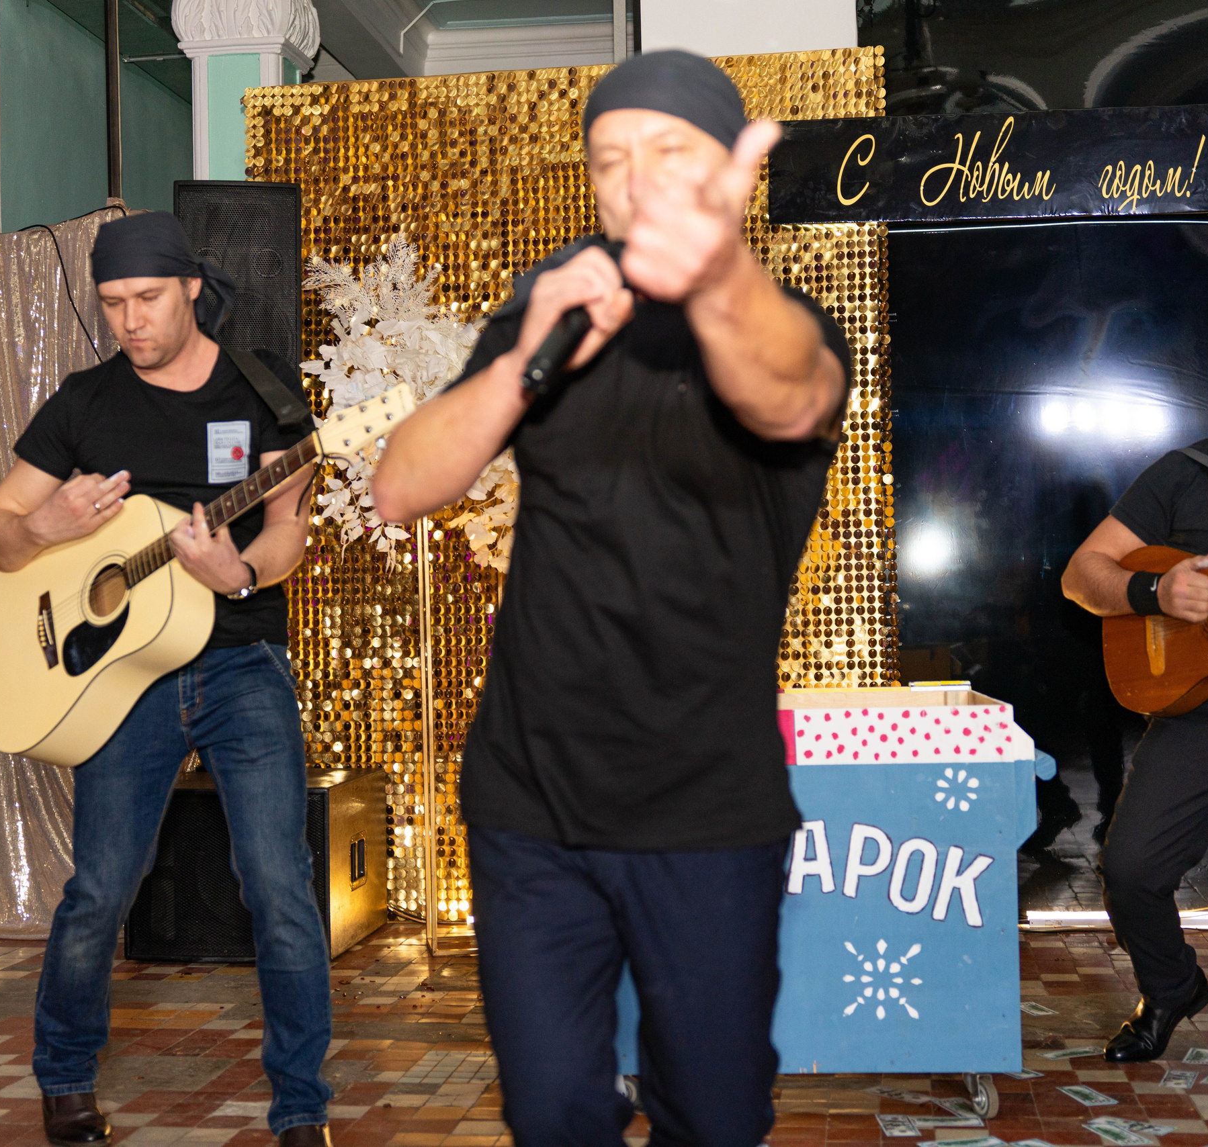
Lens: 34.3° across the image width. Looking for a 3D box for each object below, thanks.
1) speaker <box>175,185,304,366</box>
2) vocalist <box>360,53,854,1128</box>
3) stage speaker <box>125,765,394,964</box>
[{"bbox_3d":[-1.152,-0.836,6.176,0.394,0.707,0.384,-1,-1,-12],"label":"speaker"},{"bbox_3d":[0.017,0.228,2.136,0.525,1.601,0.646,-1,-1,3],"label":"vocalist"},{"bbox_3d":[-1.071,0.897,6.141,0.626,0.500,0.707,-2,-1,9],"label":"stage speaker"}]

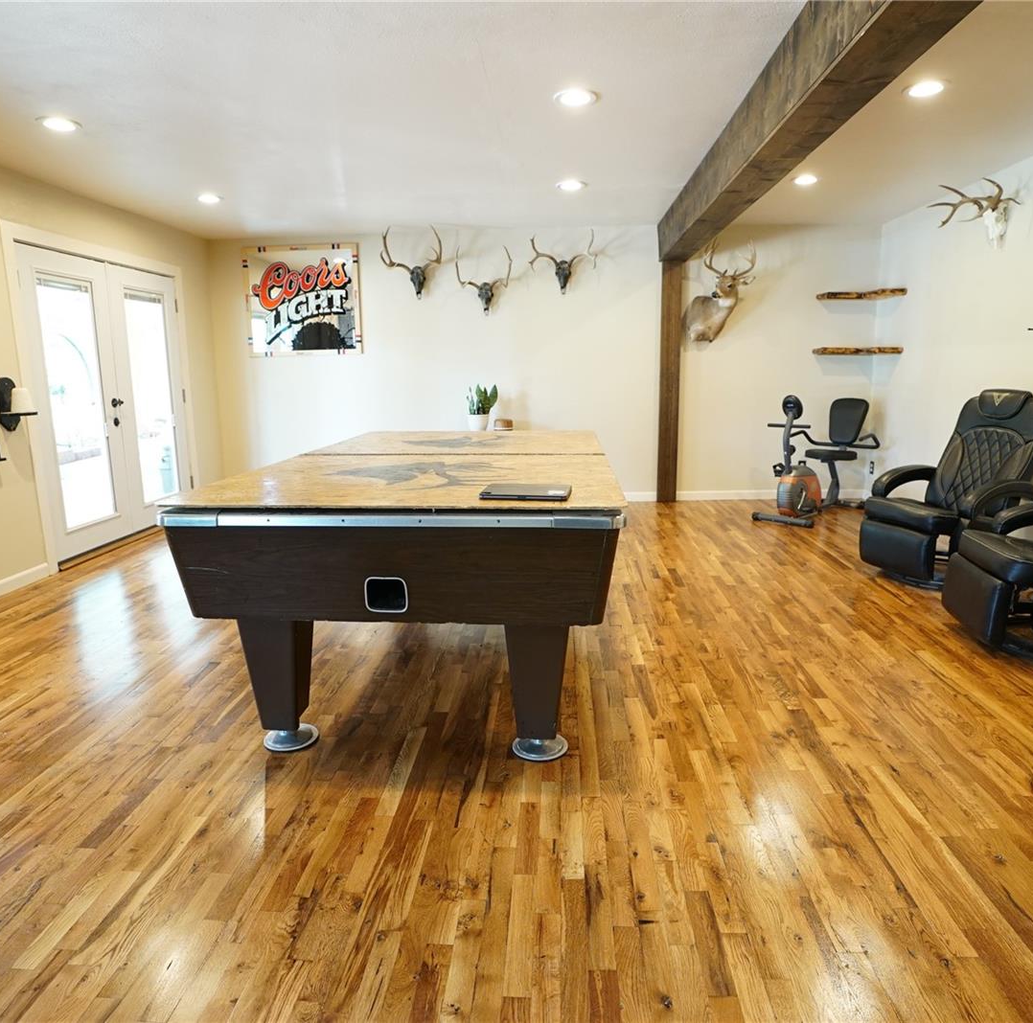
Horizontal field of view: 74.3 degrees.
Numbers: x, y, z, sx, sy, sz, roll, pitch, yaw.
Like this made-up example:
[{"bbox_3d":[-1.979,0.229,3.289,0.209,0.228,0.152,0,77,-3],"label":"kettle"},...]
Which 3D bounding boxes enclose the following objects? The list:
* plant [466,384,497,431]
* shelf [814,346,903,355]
[{"bbox_3d":[-0.312,-0.927,6.125,0.292,0.432,0.220,0,12,4],"label":"plant"},{"bbox_3d":[3.073,-1.443,6.113,0.710,0.070,0.380,7,14,34],"label":"shelf"}]

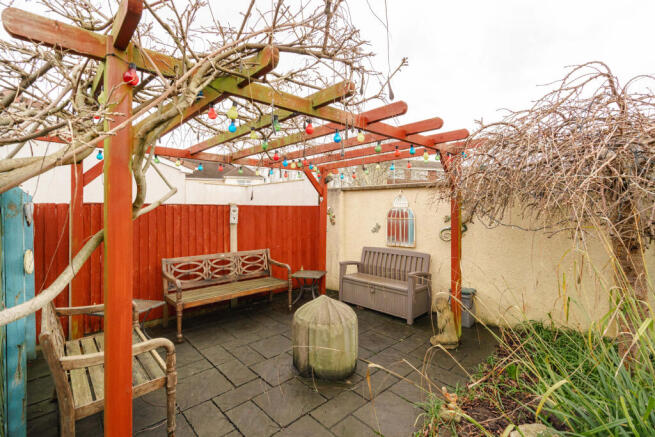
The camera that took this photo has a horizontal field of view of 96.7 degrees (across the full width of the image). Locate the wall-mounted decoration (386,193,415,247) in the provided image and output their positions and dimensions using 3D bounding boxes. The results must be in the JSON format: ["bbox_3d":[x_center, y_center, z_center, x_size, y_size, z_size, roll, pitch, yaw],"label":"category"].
[{"bbox_3d":[1.266,0.031,4.995,0.070,0.910,0.565,0,1,-44],"label":"wall-mounted decoration"}]

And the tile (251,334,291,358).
[{"bbox_3d":[-0.569,1.423,3.201,0.440,0.035,0.410,-1,1,-43],"label":"tile"}]

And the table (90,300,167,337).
[{"bbox_3d":[-2.098,1.177,3.098,0.480,0.460,0.480,0,1,14],"label":"table"}]

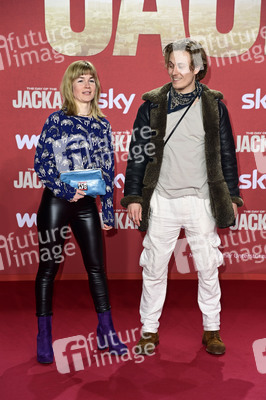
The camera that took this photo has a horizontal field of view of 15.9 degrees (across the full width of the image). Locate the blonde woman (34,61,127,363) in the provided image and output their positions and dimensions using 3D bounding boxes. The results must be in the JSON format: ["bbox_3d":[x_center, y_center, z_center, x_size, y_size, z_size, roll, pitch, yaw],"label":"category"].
[{"bbox_3d":[-0.295,0.065,5.460,0.520,1.700,0.400,-2,10,-15],"label":"blonde woman"}]

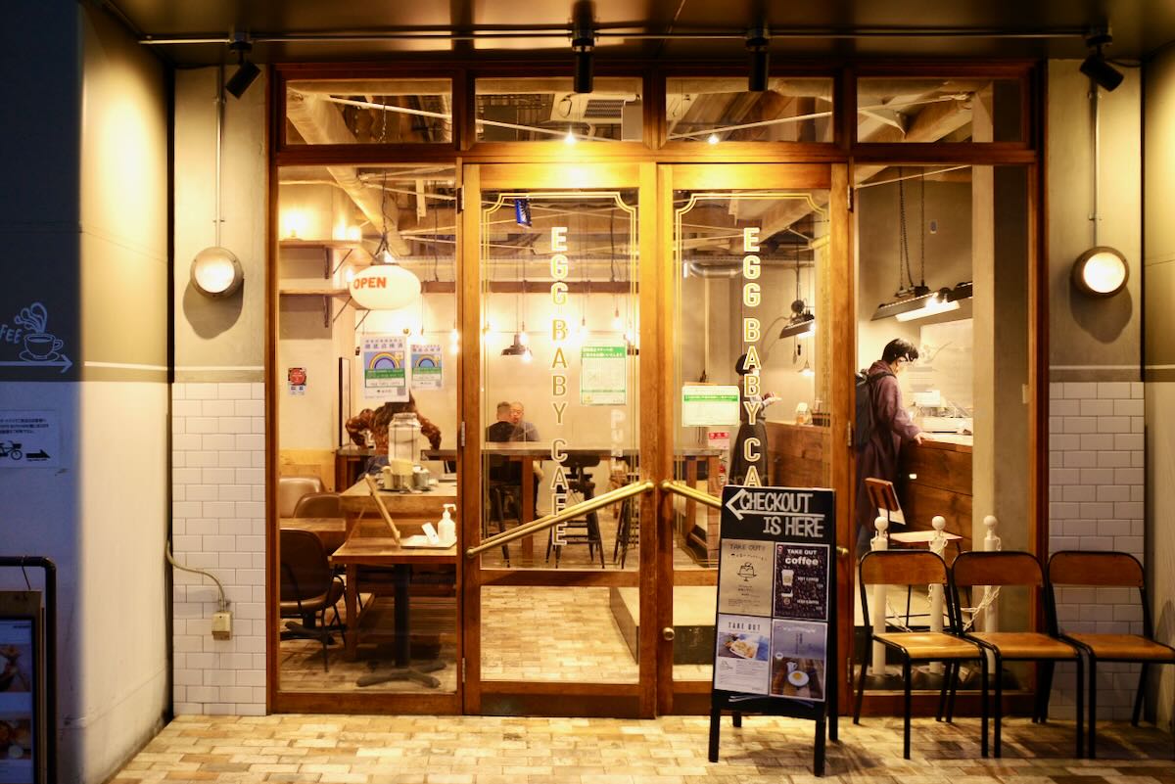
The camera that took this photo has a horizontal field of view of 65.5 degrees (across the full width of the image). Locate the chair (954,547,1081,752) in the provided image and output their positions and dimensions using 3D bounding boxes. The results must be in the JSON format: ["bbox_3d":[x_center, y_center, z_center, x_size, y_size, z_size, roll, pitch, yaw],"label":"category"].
[{"bbox_3d":[1.829,1.100,3.911,0.410,0.775,0.425,0,1,-2],"label":"chair"}]

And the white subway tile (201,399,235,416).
[{"bbox_3d":[-1.705,0.074,4.229,0.150,0.075,0.010,0,0,1],"label":"white subway tile"}]

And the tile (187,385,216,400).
[{"bbox_3d":[-1.781,-0.004,4.226,0.150,0.075,0.010,0,1,1],"label":"tile"}]

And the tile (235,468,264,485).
[{"bbox_3d":[-1.557,0.387,4.229,0.139,0.075,0.010,0,0,1],"label":"tile"}]

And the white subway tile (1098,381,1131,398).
[{"bbox_3d":[2.394,-0.007,4.160,0.150,0.075,0.010,0,0,1],"label":"white subway tile"}]

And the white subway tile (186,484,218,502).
[{"bbox_3d":[-1.779,0.464,4.225,0.150,0.075,0.010,0,0,1],"label":"white subway tile"}]

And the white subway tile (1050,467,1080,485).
[{"bbox_3d":[2.177,0.383,4.174,0.134,0.076,0.010,0,0,1],"label":"white subway tile"}]

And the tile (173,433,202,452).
[{"bbox_3d":[-1.845,0.231,4.224,0.131,0.075,0.010,0,0,1],"label":"tile"}]

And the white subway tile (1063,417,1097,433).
[{"bbox_3d":[2.241,0.149,4.164,0.150,0.075,0.010,0,0,1],"label":"white subway tile"}]

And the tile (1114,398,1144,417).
[{"bbox_3d":[2.464,0.070,4.160,0.138,0.075,0.010,0,0,1],"label":"tile"}]

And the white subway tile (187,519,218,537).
[{"bbox_3d":[-1.763,0.619,4.189,0.150,0.075,0.010,0,0,1],"label":"white subway tile"}]

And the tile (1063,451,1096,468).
[{"bbox_3d":[2.234,0.306,4.139,0.150,0.075,0.010,0,0,1],"label":"tile"}]

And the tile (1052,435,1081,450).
[{"bbox_3d":[2.162,0.228,4.140,0.143,0.075,0.010,0,0,1],"label":"tile"}]

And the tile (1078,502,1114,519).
[{"bbox_3d":[2.308,0.537,4.138,0.150,0.075,0.010,0,0,1],"label":"tile"}]

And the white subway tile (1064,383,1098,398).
[{"bbox_3d":[2.234,-0.005,4.139,0.150,0.075,0.010,0,0,1],"label":"white subway tile"}]

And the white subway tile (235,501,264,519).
[{"bbox_3d":[-1.546,0.539,4.199,0.138,0.077,0.009,0,1,1],"label":"white subway tile"}]

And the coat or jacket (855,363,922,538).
[{"bbox_3d":[2.169,0.413,6.650,0.500,1.270,0.500,0,0,-3],"label":"coat or jacket"}]

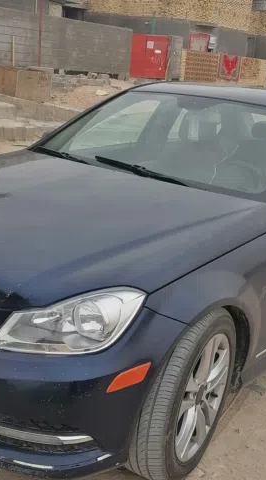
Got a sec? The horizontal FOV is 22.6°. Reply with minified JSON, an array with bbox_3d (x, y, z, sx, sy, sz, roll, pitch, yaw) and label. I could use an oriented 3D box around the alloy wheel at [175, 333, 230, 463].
[{"bbox_3d":[0.191,0.555,2.471,0.170,0.468,0.468,15,16,25],"label":"alloy wheel"}]

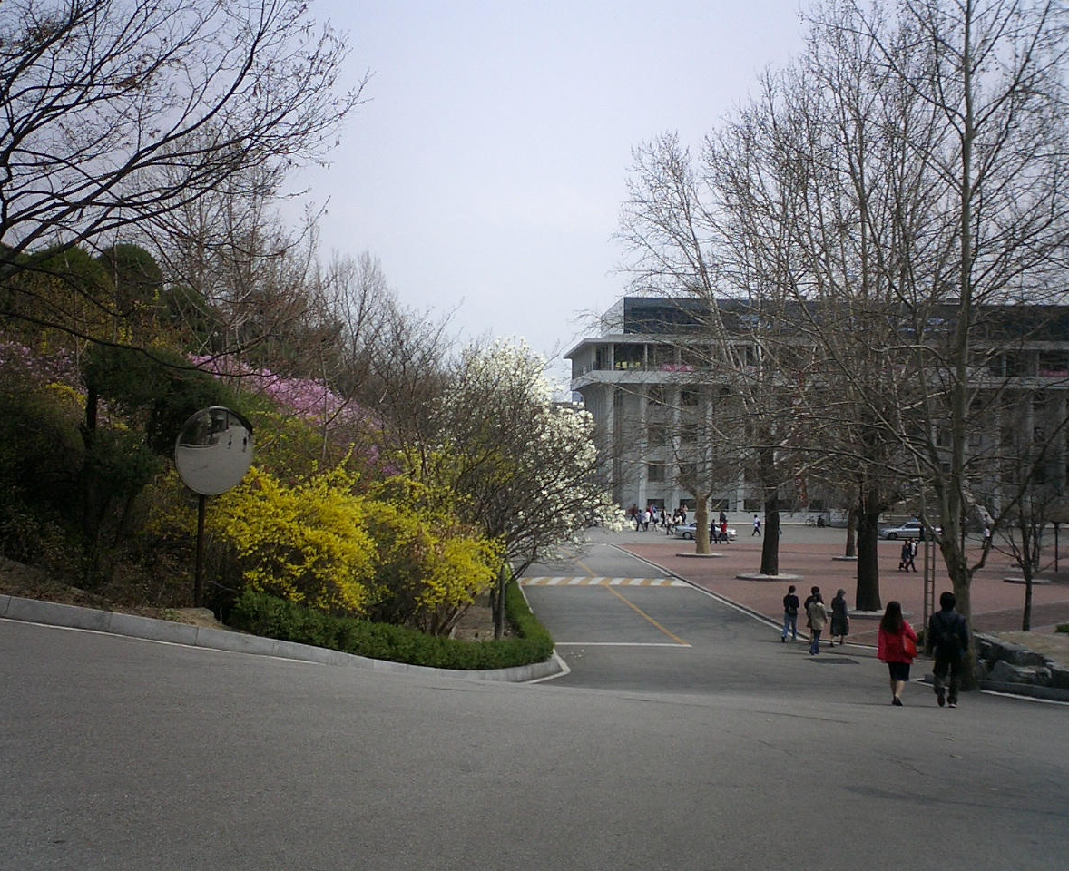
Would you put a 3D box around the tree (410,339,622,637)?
[{"bbox_3d":[-0.357,1.018,23.800,4.050,5.700,4.000,1,1,0],"label":"tree"}]

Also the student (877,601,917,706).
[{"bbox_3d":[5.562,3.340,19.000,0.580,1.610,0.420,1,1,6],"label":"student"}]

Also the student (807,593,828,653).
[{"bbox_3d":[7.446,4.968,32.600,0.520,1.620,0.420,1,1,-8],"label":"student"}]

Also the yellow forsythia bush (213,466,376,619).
[{"bbox_3d":[-3.939,1.773,20.300,2.650,2.500,2.300,1,1,0],"label":"yellow forsythia bush"}]

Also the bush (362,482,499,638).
[{"bbox_3d":[-1.875,2.225,22.800,2.550,2.900,2.400,1,1,0],"label":"bush"}]

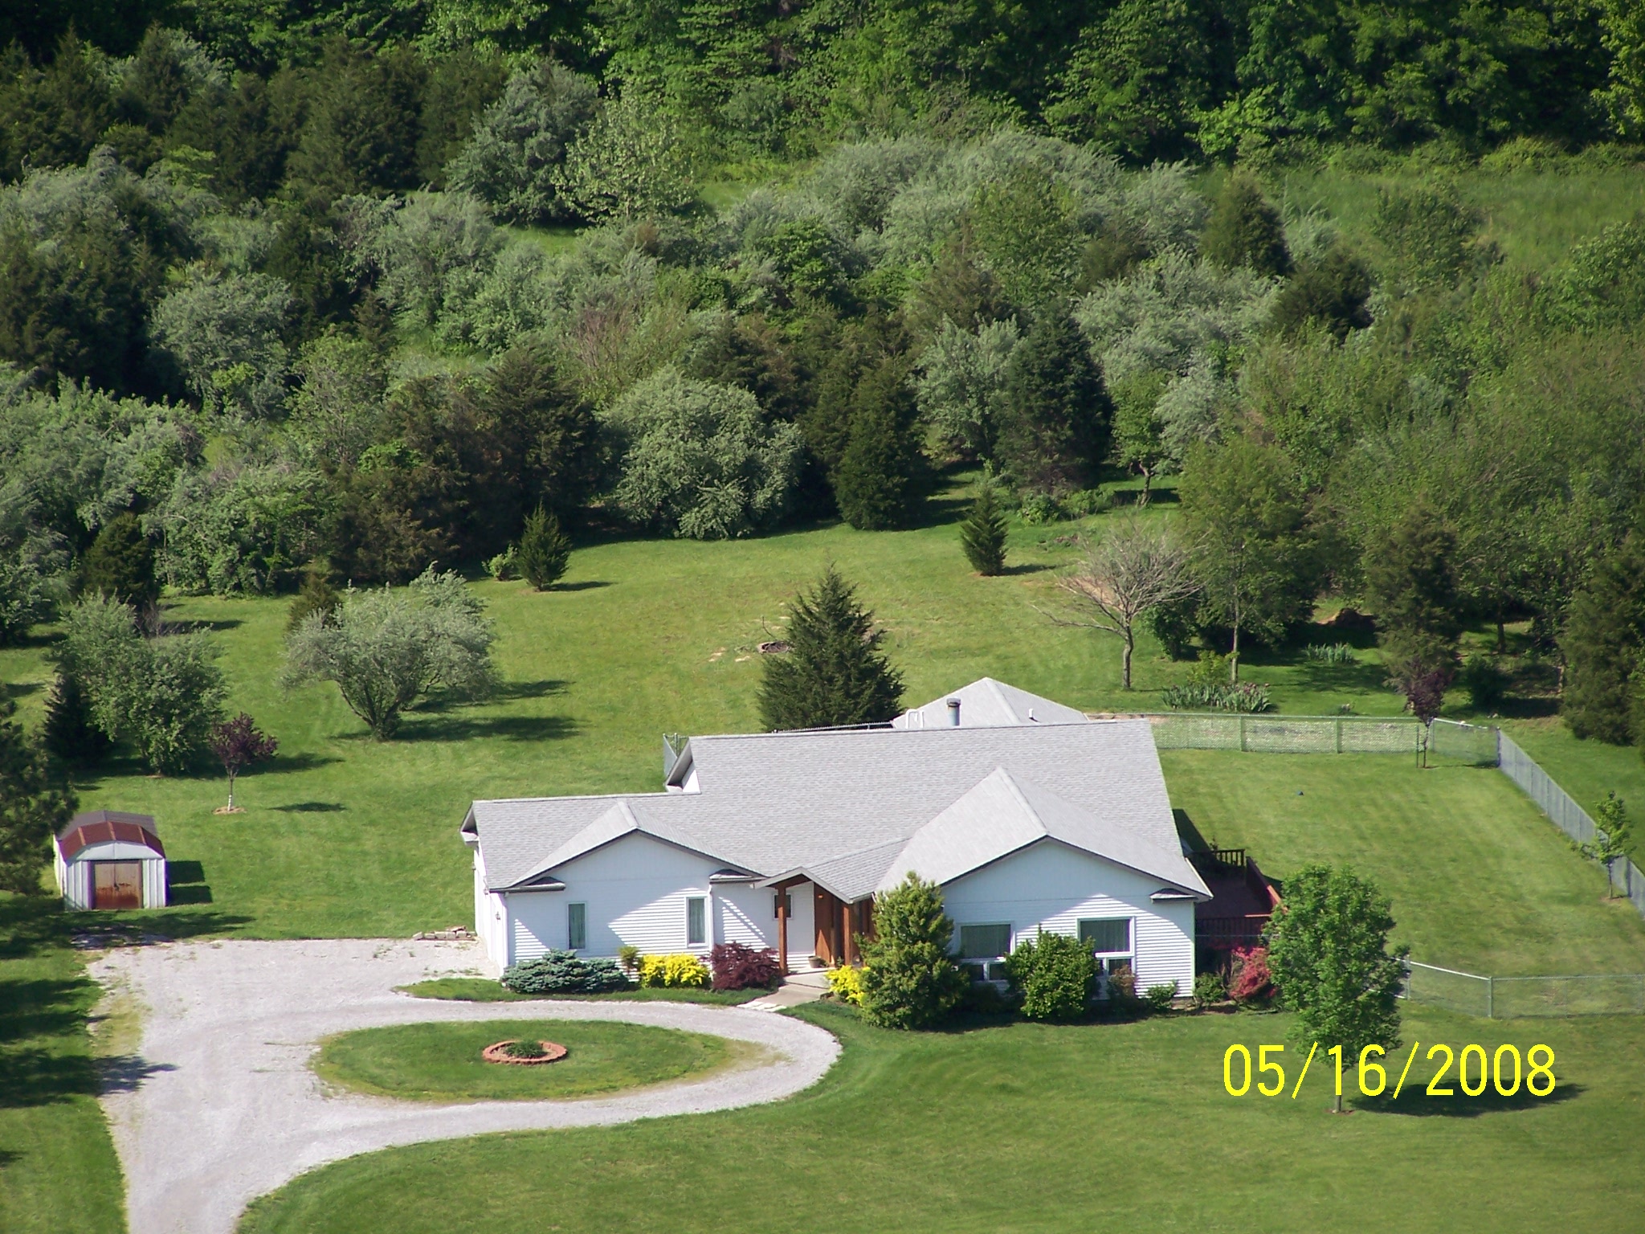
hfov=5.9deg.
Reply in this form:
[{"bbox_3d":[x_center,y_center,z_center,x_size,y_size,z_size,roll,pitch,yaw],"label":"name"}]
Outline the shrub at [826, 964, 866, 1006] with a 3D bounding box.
[{"bbox_3d":[0.765,10.718,468.635,1.429,0.968,1.429,-2,12,-7],"label":"shrub"}]

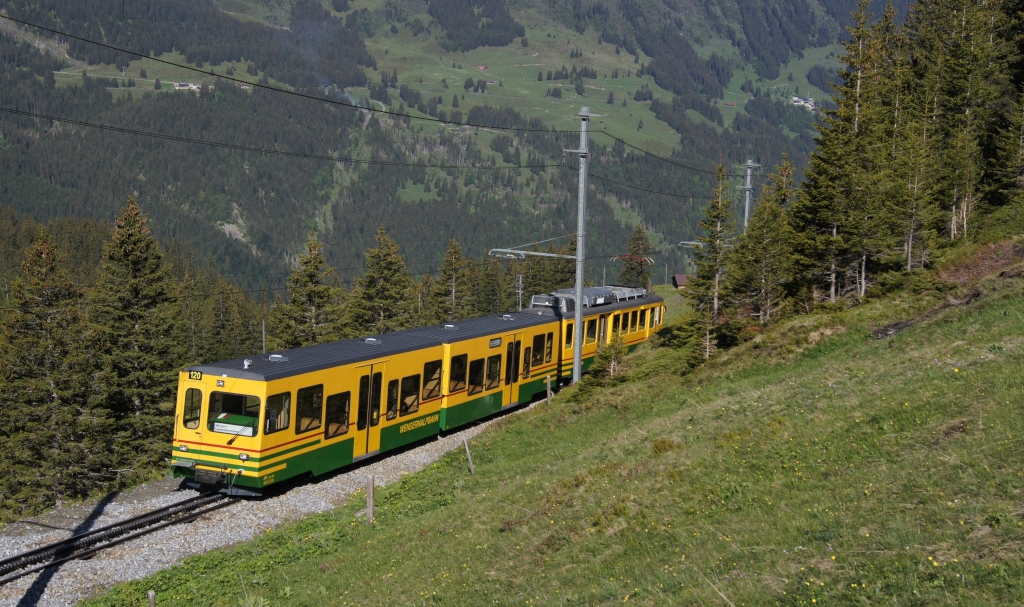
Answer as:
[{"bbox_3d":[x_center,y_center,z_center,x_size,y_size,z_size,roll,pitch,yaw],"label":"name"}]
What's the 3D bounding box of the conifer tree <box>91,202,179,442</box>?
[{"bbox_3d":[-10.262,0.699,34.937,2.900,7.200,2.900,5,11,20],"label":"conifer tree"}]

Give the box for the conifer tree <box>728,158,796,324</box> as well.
[{"bbox_3d":[11.987,-2.950,59.816,3.300,7.730,3.300,5,11,20],"label":"conifer tree"}]

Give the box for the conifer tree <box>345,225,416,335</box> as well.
[{"bbox_3d":[-5.024,0.517,49.429,3.300,7.100,3.300,5,11,20],"label":"conifer tree"}]

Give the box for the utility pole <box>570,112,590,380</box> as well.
[{"bbox_3d":[2.477,-1.968,45.912,0.310,10.030,0.310,5,11,20],"label":"utility pole"}]

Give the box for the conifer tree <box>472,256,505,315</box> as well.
[{"bbox_3d":[-1.239,0.568,64.049,2.400,6.200,2.400,5,11,20],"label":"conifer tree"}]

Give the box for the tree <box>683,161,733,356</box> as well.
[{"bbox_3d":[9.218,-2.418,56.806,2.600,7.840,2.600,5,11,20],"label":"tree"}]

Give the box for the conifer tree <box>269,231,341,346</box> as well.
[{"bbox_3d":[-6.977,0.868,44.602,3.100,6.800,3.100,5,11,20],"label":"conifer tree"}]

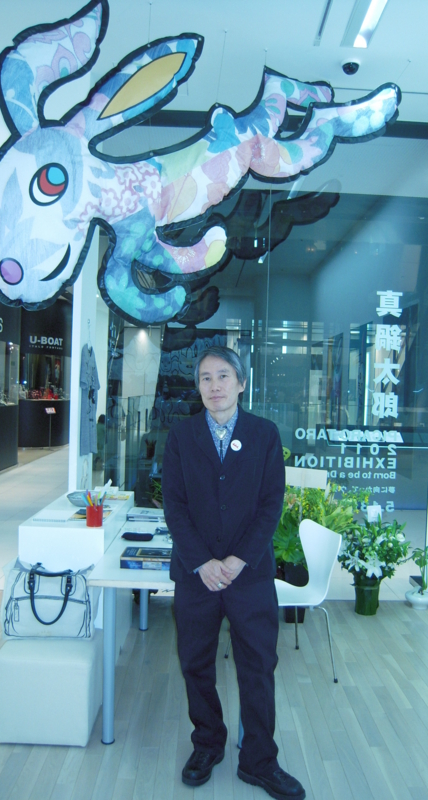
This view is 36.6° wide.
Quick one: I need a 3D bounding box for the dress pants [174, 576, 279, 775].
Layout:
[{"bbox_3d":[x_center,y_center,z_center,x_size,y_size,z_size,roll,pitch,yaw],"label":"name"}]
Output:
[{"bbox_3d":[0.042,1.032,2.606,0.400,0.860,0.270,1,1,-6],"label":"dress pants"}]

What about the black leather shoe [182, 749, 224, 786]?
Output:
[{"bbox_3d":[-0.036,1.440,2.638,0.110,0.120,0.290,2,1,20],"label":"black leather shoe"}]

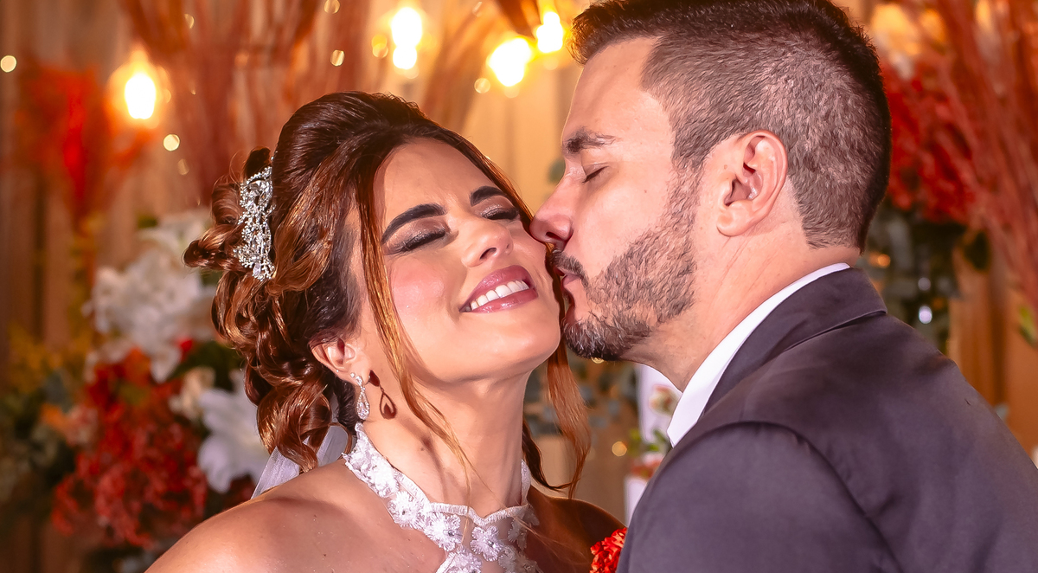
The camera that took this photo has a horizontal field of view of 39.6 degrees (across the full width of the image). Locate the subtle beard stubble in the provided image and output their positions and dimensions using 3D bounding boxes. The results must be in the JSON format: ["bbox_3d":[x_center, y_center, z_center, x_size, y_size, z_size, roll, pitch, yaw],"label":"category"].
[{"bbox_3d":[0.068,-0.010,0.965,0.092,0.118,0.130,0,0,0],"label":"subtle beard stubble"}]

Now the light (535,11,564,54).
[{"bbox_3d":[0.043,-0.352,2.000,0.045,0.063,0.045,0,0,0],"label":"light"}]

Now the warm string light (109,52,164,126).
[{"bbox_3d":[-0.517,-0.267,1.950,0.073,0.100,0.073,0,0,0],"label":"warm string light"}]

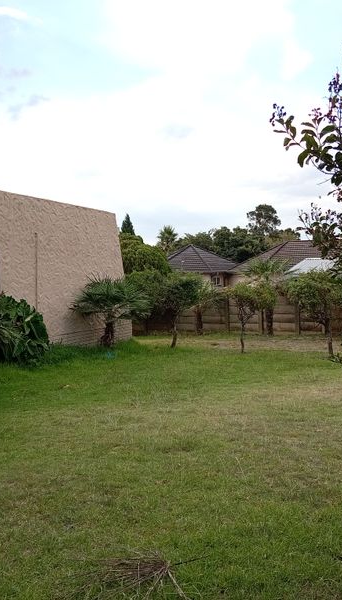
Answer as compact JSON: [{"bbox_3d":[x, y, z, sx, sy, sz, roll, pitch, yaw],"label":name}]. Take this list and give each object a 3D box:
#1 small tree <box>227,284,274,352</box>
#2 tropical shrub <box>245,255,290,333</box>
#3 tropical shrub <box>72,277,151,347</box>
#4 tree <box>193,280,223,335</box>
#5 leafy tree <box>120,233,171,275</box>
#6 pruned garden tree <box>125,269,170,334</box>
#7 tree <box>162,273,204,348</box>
[{"bbox_3d":[1.825,0.402,13.100,1.050,1.600,1.000,-1,3,0],"label":"small tree"},{"bbox_3d":[3.290,-0.125,19.300,1.600,2.660,1.600,-1,3,0],"label":"tropical shrub"},{"bbox_3d":[-1.592,0.283,15.200,2.000,1.850,1.900,-1,3,0],"label":"tropical shrub"},{"bbox_3d":[1.142,0.281,20.300,1.350,1.930,1.350,-1,3,0],"label":"tree"},{"bbox_3d":[-1.478,-0.750,25.500,3.200,4.460,3.100,-1,3,0],"label":"leafy tree"},{"bbox_3d":[-0.874,0.069,19.800,1.750,2.300,1.700,-1,3,0],"label":"pruned garden tree"},{"bbox_3d":[0.233,0.252,14.200,1.150,1.860,1.100,-1,3,0],"label":"tree"}]

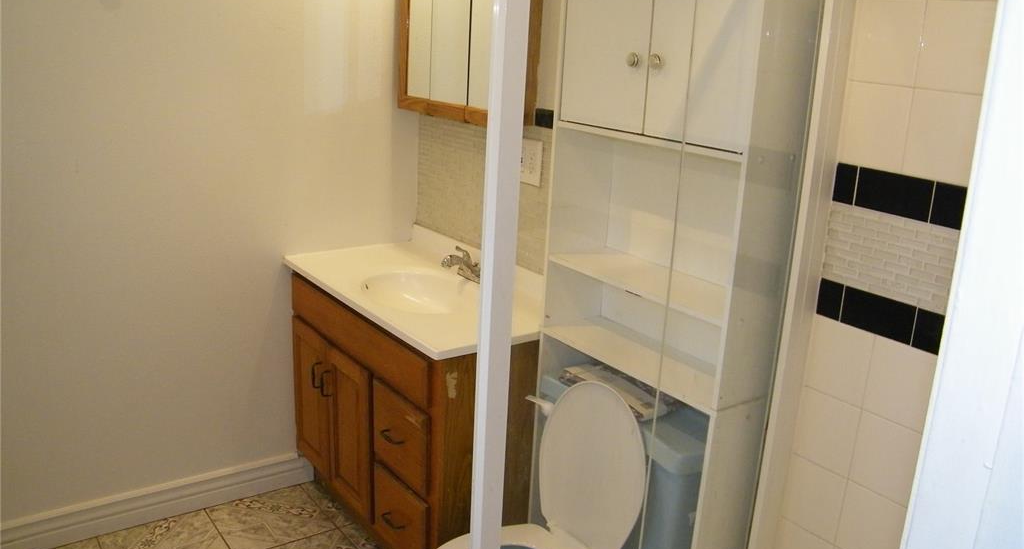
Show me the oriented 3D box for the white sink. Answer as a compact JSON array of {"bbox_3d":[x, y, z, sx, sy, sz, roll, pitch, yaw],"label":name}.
[{"bbox_3d":[-0.287,0.103,2.374,0.264,0.133,0.462,-8,19,-35],"label":"white sink"}]

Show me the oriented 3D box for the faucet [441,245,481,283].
[{"bbox_3d":[-0.137,-0.032,2.451,0.164,0.108,0.162,-8,19,-35],"label":"faucet"}]

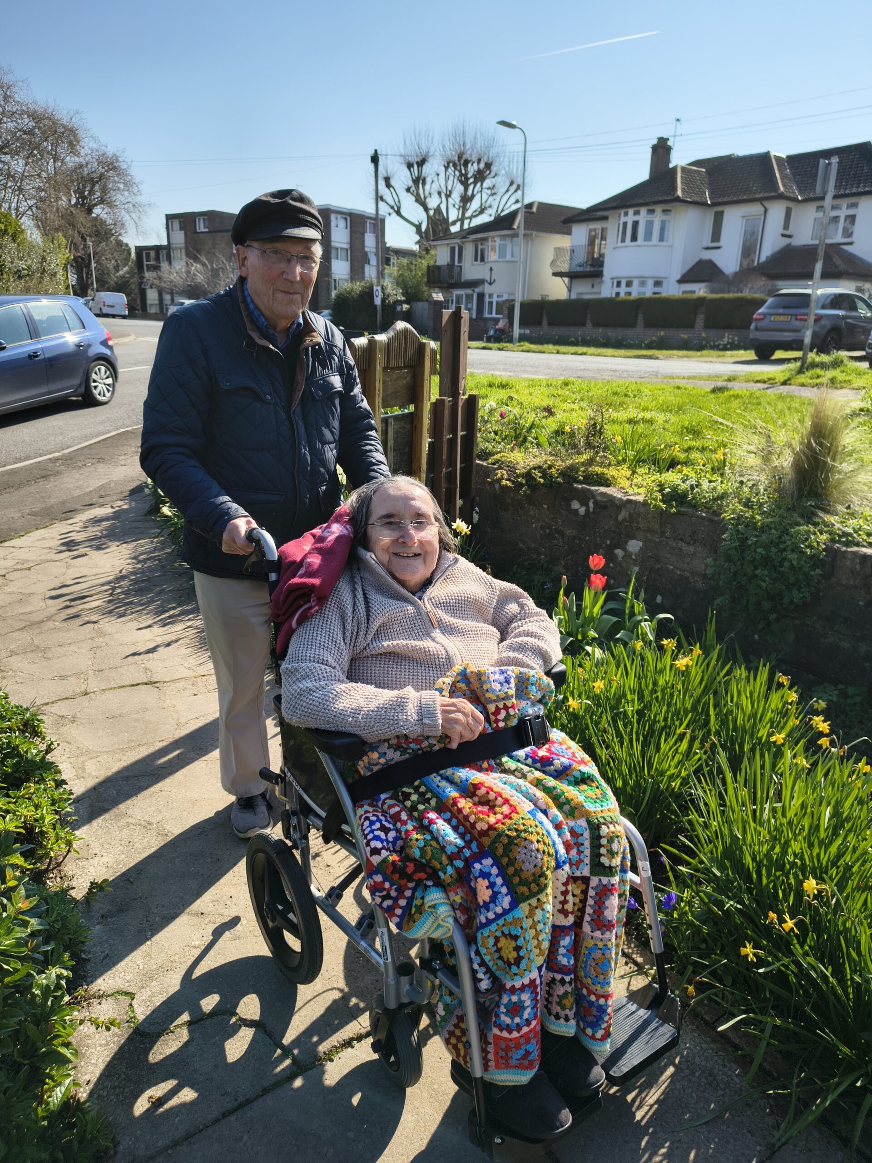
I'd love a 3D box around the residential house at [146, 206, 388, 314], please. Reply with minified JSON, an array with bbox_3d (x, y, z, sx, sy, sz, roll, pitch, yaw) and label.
[{"bbox_3d":[-15.478,-30.440,78.971,20.000,10.200,9.500,12,21,28],"label":"residential house"}]

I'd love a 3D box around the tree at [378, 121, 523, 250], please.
[{"bbox_3d":[0.898,-24.239,55.144,9.500,12.800,9.000,2,19,0],"label":"tree"}]

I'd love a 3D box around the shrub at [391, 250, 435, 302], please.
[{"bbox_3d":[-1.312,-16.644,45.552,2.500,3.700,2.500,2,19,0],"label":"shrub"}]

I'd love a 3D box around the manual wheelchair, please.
[{"bbox_3d":[0.013,0.433,1.645,0.580,0.940,0.950,-12,23,-34],"label":"manual wheelchair"}]

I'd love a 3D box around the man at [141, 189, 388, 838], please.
[{"bbox_3d":[-0.420,-0.088,2.042,0.600,1.650,0.520,-10,22,-31],"label":"man"}]

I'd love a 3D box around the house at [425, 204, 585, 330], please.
[{"bbox_3d":[6.046,-17.791,45.865,9.800,6.900,9.000,-10,22,-30],"label":"house"}]

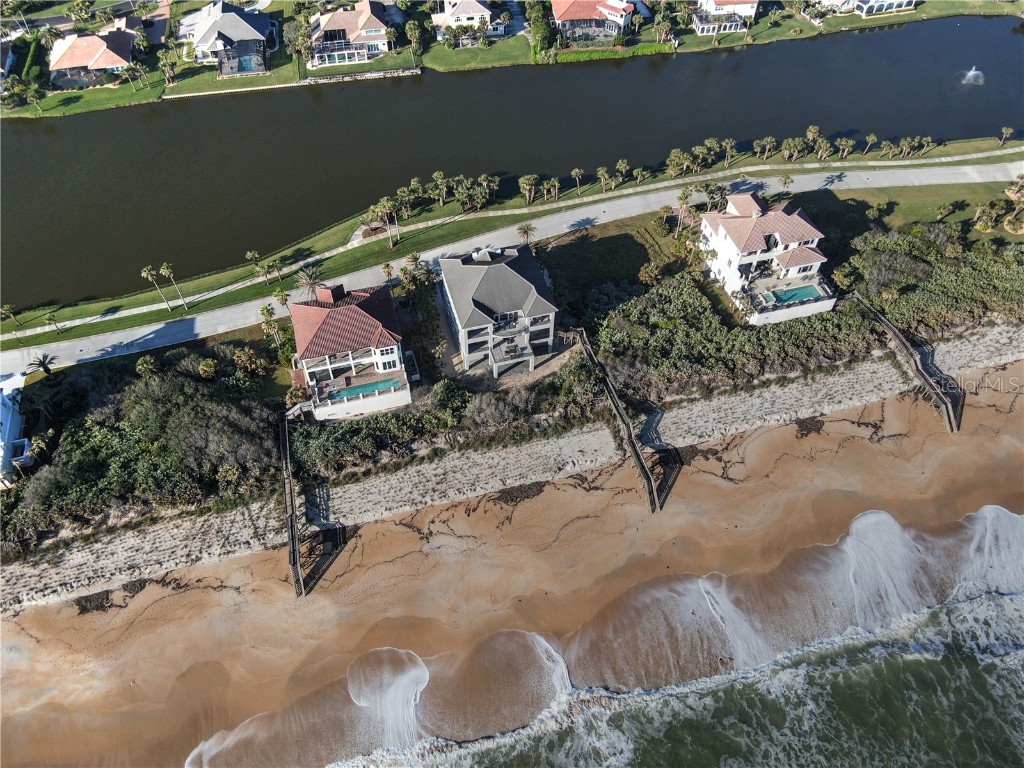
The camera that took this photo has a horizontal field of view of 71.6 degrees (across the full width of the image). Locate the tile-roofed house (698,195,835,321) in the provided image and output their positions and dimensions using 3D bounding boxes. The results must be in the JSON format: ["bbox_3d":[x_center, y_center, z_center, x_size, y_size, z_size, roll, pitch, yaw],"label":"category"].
[{"bbox_3d":[55.780,-29.260,152.930,20.800,16.500,27.100,-11,48,-10],"label":"tile-roofed house"}]

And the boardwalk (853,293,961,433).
[{"bbox_3d":[74.883,-4.979,134.805,2.820,6.050,32.290,-13,50,-12],"label":"boardwalk"}]

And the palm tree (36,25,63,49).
[{"bbox_3d":[-137.281,-101.996,212.836,7.000,7.600,7.000,1,49,0],"label":"palm tree"}]

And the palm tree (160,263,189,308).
[{"bbox_3d":[-65.015,-18.657,137.893,3.000,11.900,3.000,1,49,0],"label":"palm tree"}]

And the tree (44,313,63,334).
[{"bbox_3d":[-87.770,-11.466,136.177,2.800,5.000,2.800,1,49,0],"label":"tree"}]

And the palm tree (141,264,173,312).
[{"bbox_3d":[-74.130,-19.690,149.200,3.500,11.780,3.500,0,47,0],"label":"palm tree"}]

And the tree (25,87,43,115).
[{"bbox_3d":[-128.939,-76.683,192.638,3.700,5.800,3.700,1,49,0],"label":"tree"}]

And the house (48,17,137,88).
[{"bbox_3d":[-140.320,-111.360,238.150,25.800,8.500,33.500,-13,48,-12],"label":"house"}]

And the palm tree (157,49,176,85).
[{"bbox_3d":[-110.100,-100.810,227.010,5.500,10.540,5.500,0,47,0],"label":"palm tree"}]

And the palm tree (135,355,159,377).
[{"bbox_3d":[-65.284,-2.467,127.638,3.800,5.000,3.800,1,49,0],"label":"palm tree"}]

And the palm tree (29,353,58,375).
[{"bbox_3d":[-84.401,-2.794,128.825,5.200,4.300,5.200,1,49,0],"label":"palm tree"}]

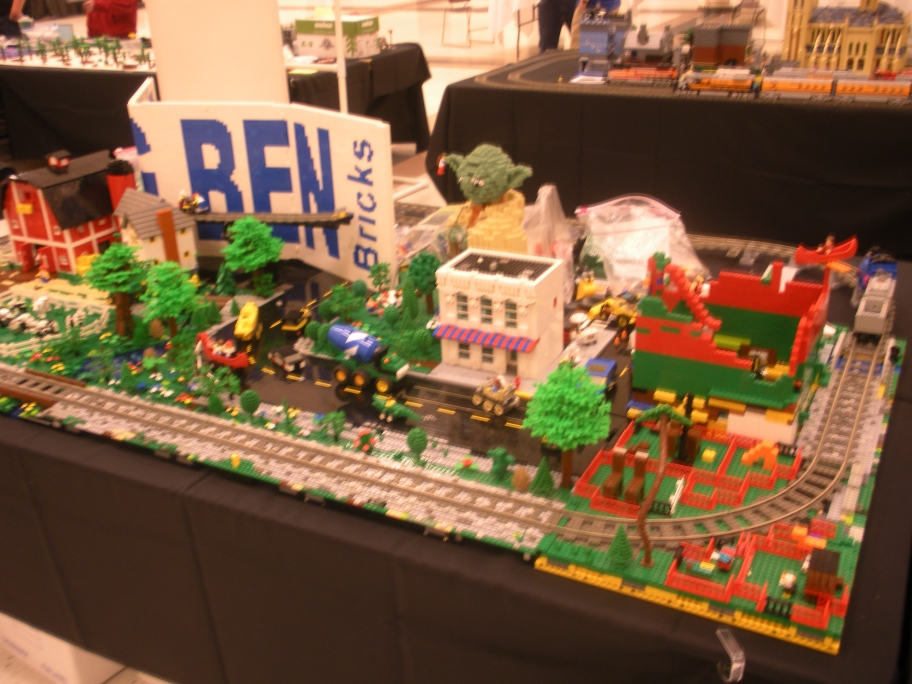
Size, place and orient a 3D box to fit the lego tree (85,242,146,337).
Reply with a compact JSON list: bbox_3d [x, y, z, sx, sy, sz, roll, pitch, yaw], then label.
[{"bbox_3d":[-0.700,-0.106,1.958,0.120,0.203,0.120,10,27,26],"label":"lego tree"}]

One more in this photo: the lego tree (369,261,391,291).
[{"bbox_3d":[-0.171,-0.141,2.145,0.047,0.076,0.045,-2,24,1],"label":"lego tree"}]

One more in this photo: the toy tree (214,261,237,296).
[{"bbox_3d":[-0.533,-0.149,2.189,0.047,0.080,0.047,-2,24,1],"label":"toy tree"}]

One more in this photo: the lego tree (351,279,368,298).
[{"bbox_3d":[-0.210,-0.108,2.095,0.031,0.061,0.031,10,27,26],"label":"lego tree"}]

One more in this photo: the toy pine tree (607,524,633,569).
[{"bbox_3d":[0.210,0.260,1.215,0.033,0.063,0.033,10,27,26],"label":"toy pine tree"}]

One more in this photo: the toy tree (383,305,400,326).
[{"bbox_3d":[-0.133,-0.053,1.955,0.034,0.054,0.034,-2,24,1],"label":"toy tree"}]

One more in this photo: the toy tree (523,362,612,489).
[{"bbox_3d":[0.162,0.121,1.367,0.129,0.198,0.129,-2,24,1],"label":"toy tree"}]

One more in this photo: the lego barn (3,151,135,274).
[{"bbox_3d":[-0.965,-0.353,2.433,0.255,0.272,0.258,10,27,26],"label":"lego barn"}]

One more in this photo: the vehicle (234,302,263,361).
[{"bbox_3d":[-0.420,-0.029,1.932,0.044,0.054,0.125,-3,24,-1],"label":"vehicle"}]

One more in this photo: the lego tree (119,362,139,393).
[{"bbox_3d":[-0.600,0.064,1.737,0.033,0.063,0.033,10,27,26],"label":"lego tree"}]

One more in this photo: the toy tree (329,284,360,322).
[{"bbox_3d":[-0.233,-0.082,2.005,0.062,0.074,0.058,10,27,26],"label":"toy tree"}]

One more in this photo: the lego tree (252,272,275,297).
[{"bbox_3d":[-0.440,-0.132,2.159,0.050,0.055,0.048,-2,24,1],"label":"lego tree"}]

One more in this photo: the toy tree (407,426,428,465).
[{"bbox_3d":[-0.060,0.160,1.473,0.032,0.060,0.032,-2,24,1],"label":"toy tree"}]

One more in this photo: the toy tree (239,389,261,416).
[{"bbox_3d":[-0.352,0.106,1.619,0.030,0.061,0.030,-2,24,1],"label":"toy tree"}]

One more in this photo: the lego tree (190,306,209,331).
[{"bbox_3d":[-0.541,-0.053,1.994,0.035,0.057,0.035,10,27,26],"label":"lego tree"}]

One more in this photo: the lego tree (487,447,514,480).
[{"bbox_3d":[0.068,0.181,1.425,0.042,0.050,0.028,10,27,26],"label":"lego tree"}]

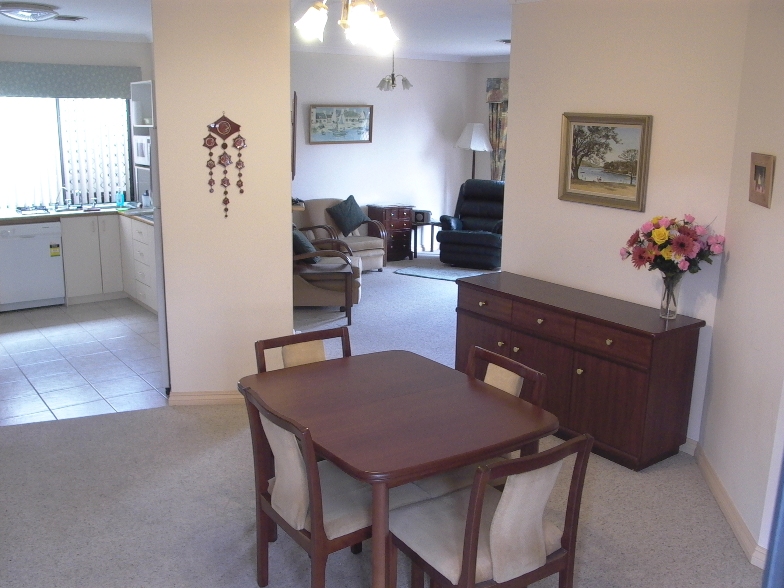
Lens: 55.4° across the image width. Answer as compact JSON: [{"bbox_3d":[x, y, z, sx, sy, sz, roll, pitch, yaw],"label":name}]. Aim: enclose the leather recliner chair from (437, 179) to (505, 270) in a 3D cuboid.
[{"bbox_3d":[1.205,-0.901,9.575,0.860,1.030,0.910,7,15,24],"label":"leather recliner chair"}]

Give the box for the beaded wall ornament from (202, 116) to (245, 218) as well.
[{"bbox_3d":[-0.996,-0.764,4.454,0.262,0.615,0.025,0,13,-6],"label":"beaded wall ornament"}]

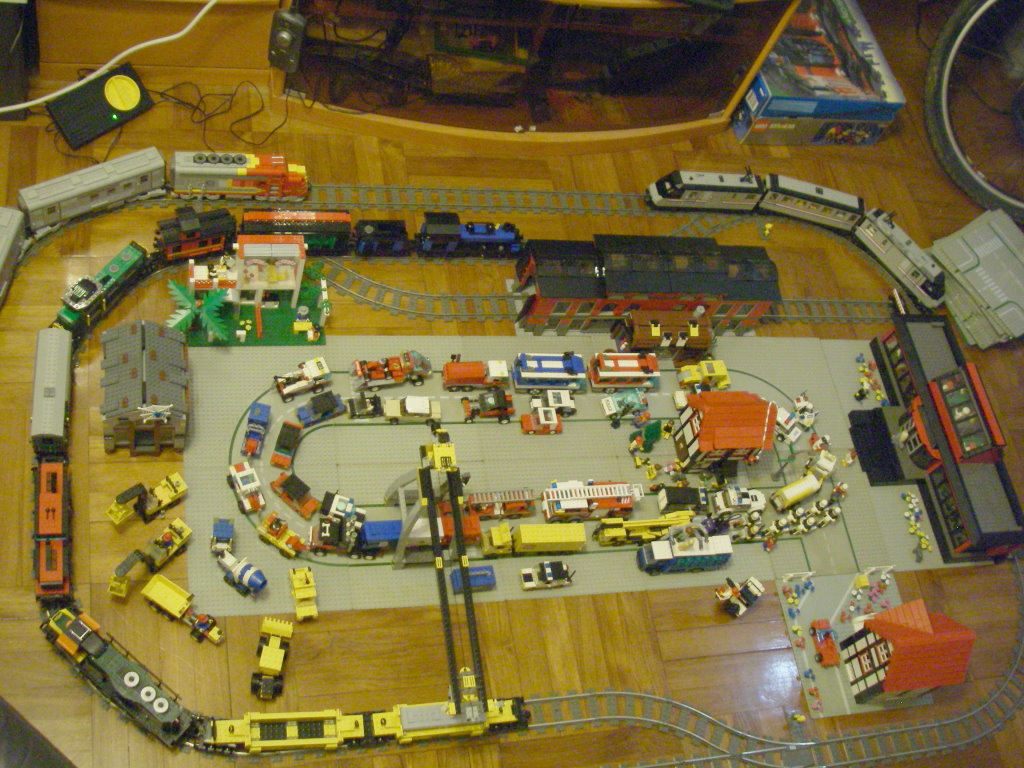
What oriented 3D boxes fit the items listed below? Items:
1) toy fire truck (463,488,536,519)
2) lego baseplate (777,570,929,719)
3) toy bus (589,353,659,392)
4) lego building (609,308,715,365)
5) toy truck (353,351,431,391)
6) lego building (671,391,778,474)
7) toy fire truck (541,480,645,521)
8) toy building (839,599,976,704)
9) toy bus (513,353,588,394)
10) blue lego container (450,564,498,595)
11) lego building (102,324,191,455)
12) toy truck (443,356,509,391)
[{"bbox_3d":[-0.013,0.210,1.942,0.119,0.046,0.035,-1,61,-17],"label":"toy fire truck"},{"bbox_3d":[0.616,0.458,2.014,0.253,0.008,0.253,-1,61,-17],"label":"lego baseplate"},{"bbox_3d":[0.218,-0.024,2.141,0.132,0.056,0.051,-1,61,-17],"label":"toy bus"},{"bbox_3d":[0.291,-0.092,2.167,0.162,0.115,0.082,-1,61,-17],"label":"lego building"},{"bbox_3d":[-0.217,-0.024,2.011,0.136,0.050,0.046,-5,63,-20],"label":"toy truck"},{"bbox_3d":[0.398,0.079,2.085,0.154,0.142,0.128,-1,61,-17],"label":"lego building"},{"bbox_3d":[0.143,0.206,1.982,0.174,0.062,0.052,-1,61,-17],"label":"toy fire truck"},{"bbox_3d":[0.692,0.461,1.955,0.178,0.143,0.148,-1,61,-17],"label":"toy building"},{"bbox_3d":[0.075,-0.023,2.096,0.134,0.056,0.051,-1,61,-17],"label":"toy bus"},{"bbox_3d":[-0.062,0.327,1.871,0.070,0.026,0.034,-2,62,-18],"label":"blue lego container"},{"bbox_3d":[-0.594,0.009,1.811,0.133,0.162,0.160,-1,61,-17],"label":"lego building"},{"bbox_3d":[-0.065,-0.016,2.057,0.117,0.044,0.036,-1,61,-17],"label":"toy truck"}]

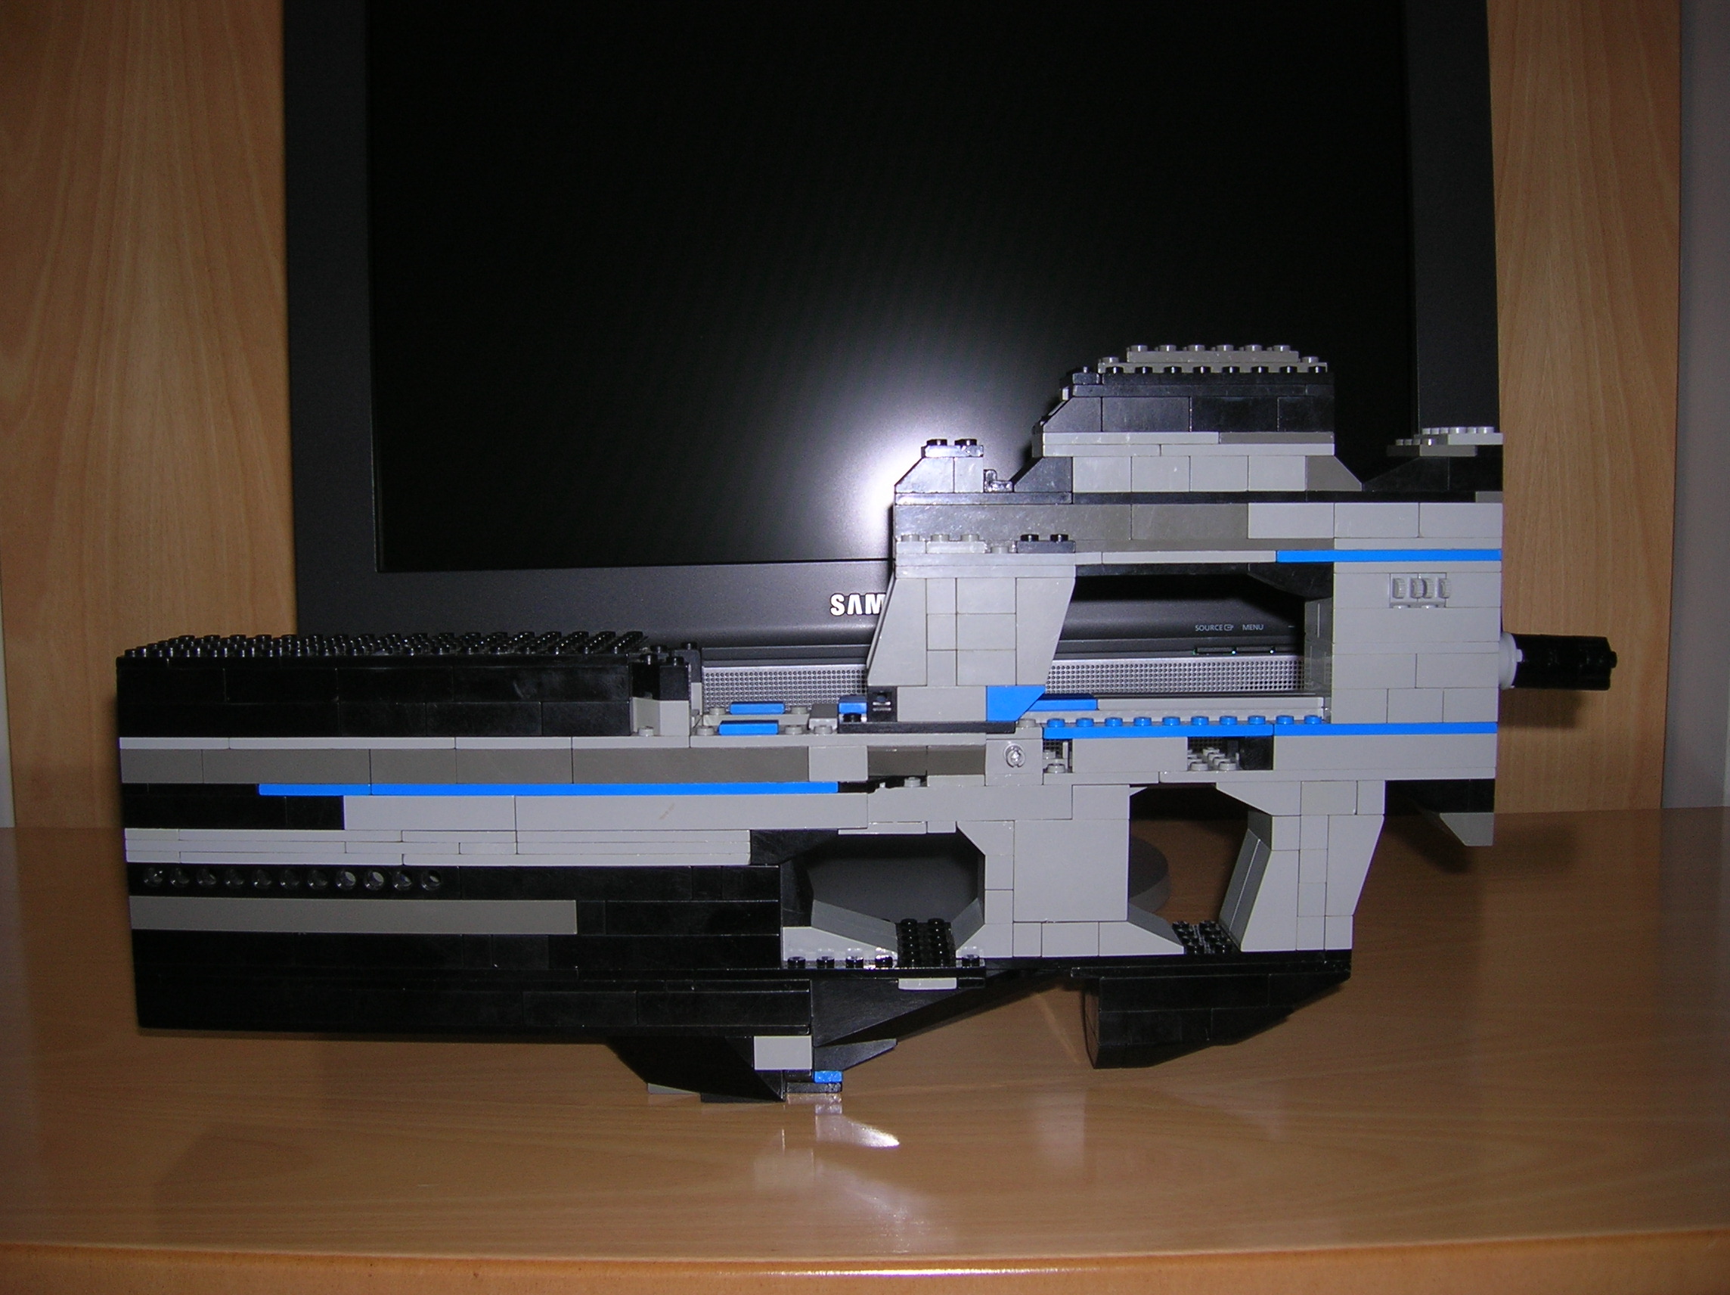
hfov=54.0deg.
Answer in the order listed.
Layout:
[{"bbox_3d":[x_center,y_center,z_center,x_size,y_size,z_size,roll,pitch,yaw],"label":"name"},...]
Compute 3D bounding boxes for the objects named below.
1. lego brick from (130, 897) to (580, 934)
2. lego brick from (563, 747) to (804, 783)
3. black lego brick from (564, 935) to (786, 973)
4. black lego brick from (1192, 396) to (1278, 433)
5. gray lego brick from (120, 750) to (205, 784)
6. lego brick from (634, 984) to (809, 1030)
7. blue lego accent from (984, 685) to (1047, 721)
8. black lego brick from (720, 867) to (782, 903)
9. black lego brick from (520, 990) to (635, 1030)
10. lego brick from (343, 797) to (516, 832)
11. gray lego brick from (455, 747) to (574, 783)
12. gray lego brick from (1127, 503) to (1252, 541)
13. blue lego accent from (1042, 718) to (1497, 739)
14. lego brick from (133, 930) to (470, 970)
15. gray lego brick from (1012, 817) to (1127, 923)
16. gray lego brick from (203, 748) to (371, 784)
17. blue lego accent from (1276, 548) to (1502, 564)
[{"bbox_3d":[-0.143,0.074,0.473,0.128,0.010,0.008,-1,5,0],"label":"lego brick"},{"bbox_3d":[-0.047,0.032,0.462,0.064,0.010,0.010,0,5,1],"label":"lego brick"},{"bbox_3d":[-0.055,0.083,0.469,0.064,0.010,0.009,0,4,-1],"label":"black lego brick"},{"bbox_3d":[0.099,-0.063,0.461,0.024,0.010,0.009,0,4,-1],"label":"black lego brick"},{"bbox_3d":[-0.190,0.032,0.462,0.024,0.010,0.009,0,4,-1],"label":"gray lego brick"},{"bbox_3d":[-0.038,0.098,0.468,0.048,0.010,0.010,0,5,1],"label":"lego brick"},{"bbox_3d":[0.041,0.015,0.459,0.016,0.010,0.010,-1,5,0],"label":"blue lego accent"},{"bbox_3d":[-0.031,0.064,0.468,0.016,0.010,0.009,0,4,-1],"label":"black lego brick"},{"bbox_3d":[-0.078,0.098,0.469,0.032,0.010,0.010,0,5,1],"label":"black lego brick"},{"bbox_3d":[-0.118,0.045,0.465,0.048,0.010,0.009,0,4,-1],"label":"lego brick"},{"bbox_3d":[-0.095,0.032,0.464,0.032,0.010,0.008,-1,5,0],"label":"gray lego brick"},{"bbox_3d":[0.088,-0.035,0.467,0.032,0.010,0.011,-1,5,0],"label":"gray lego brick"},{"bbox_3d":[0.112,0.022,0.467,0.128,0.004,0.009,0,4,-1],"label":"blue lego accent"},{"bbox_3d":[-0.156,0.082,0.470,0.094,0.010,0.009,0,5,1],"label":"lego brick"},{"bbox_3d":[0.057,0.061,0.475,0.032,0.029,0.011,-1,5,0],"label":"gray lego brick"},{"bbox_3d":[-0.157,0.032,0.466,0.047,0.010,0.010,0,5,1],"label":"gray lego brick"},{"bbox_3d":[0.144,-0.025,0.471,0.064,0.003,0.009,-1,5,0],"label":"blue lego accent"}]

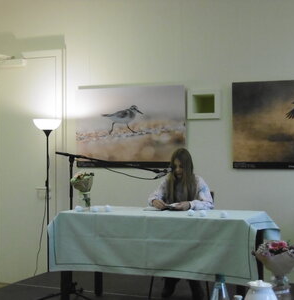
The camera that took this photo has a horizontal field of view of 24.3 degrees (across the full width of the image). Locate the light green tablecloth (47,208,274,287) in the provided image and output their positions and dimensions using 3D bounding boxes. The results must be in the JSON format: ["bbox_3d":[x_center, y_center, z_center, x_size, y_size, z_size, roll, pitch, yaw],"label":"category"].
[{"bbox_3d":[0.145,0.743,5.549,1.710,0.470,0.820,0,0,20],"label":"light green tablecloth"}]

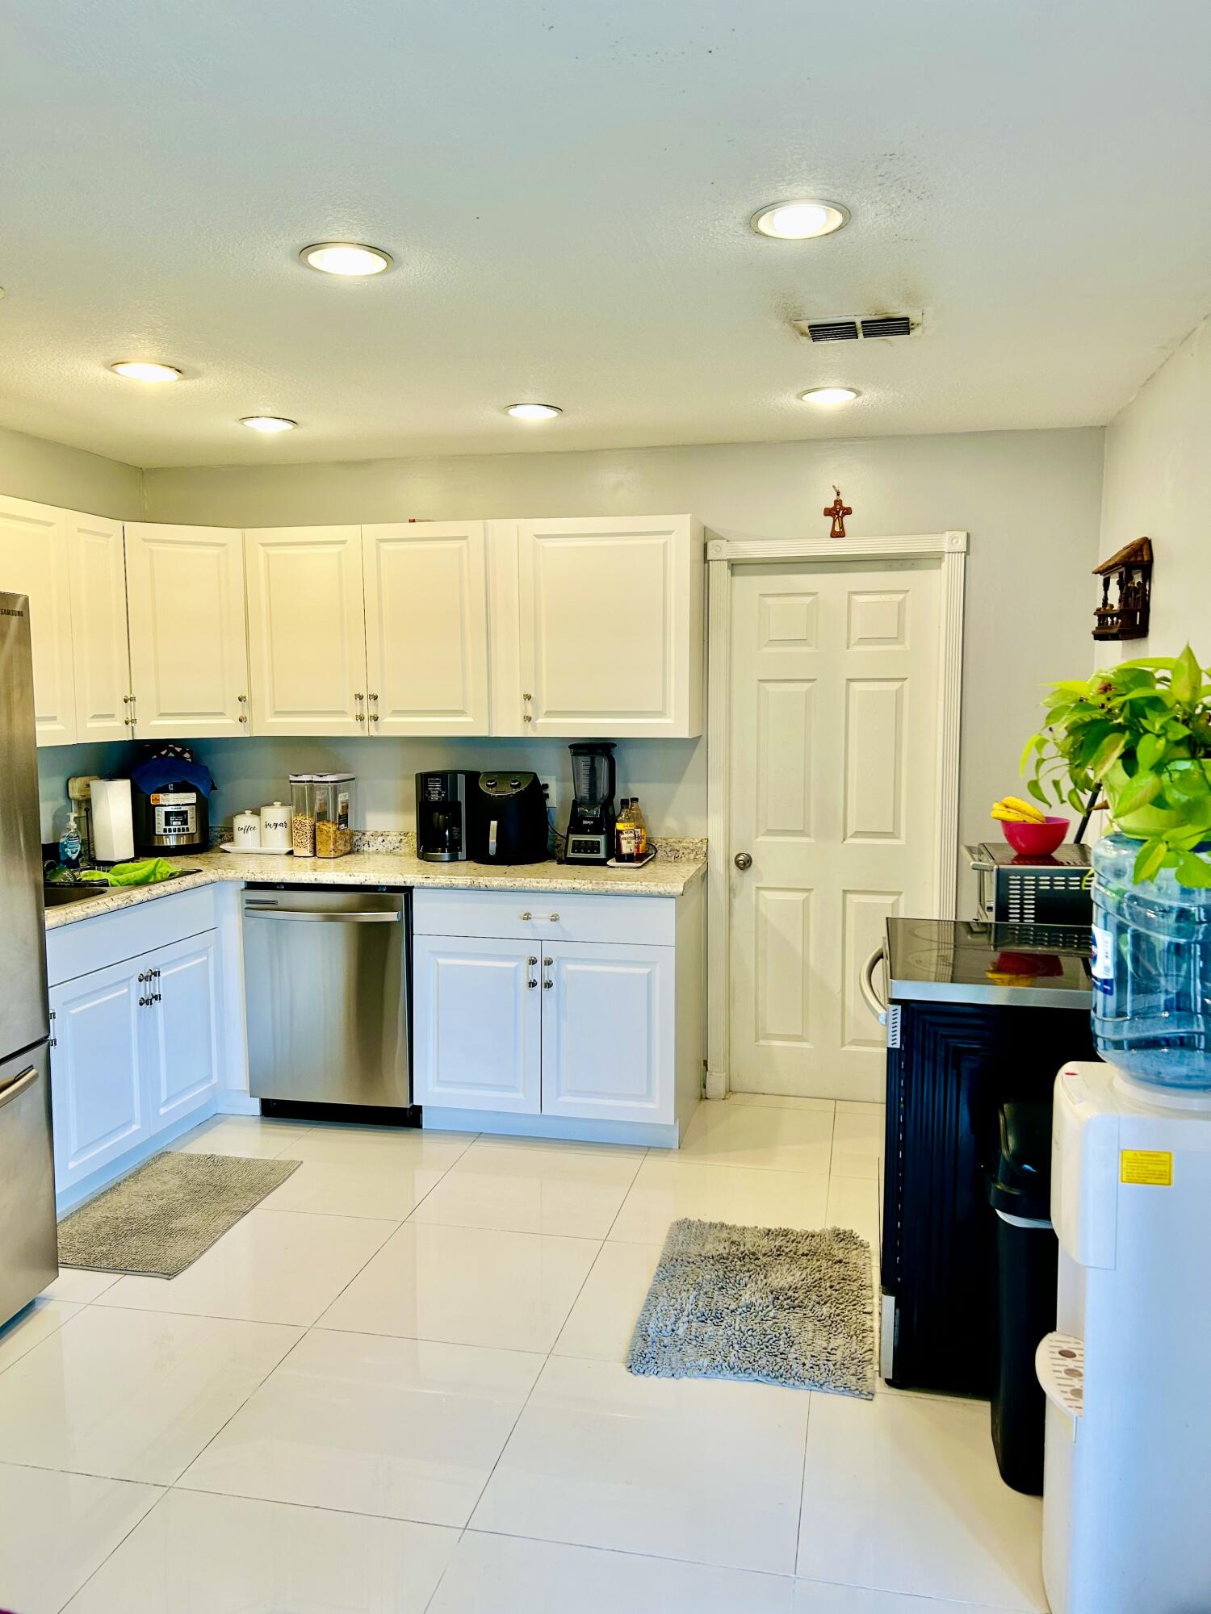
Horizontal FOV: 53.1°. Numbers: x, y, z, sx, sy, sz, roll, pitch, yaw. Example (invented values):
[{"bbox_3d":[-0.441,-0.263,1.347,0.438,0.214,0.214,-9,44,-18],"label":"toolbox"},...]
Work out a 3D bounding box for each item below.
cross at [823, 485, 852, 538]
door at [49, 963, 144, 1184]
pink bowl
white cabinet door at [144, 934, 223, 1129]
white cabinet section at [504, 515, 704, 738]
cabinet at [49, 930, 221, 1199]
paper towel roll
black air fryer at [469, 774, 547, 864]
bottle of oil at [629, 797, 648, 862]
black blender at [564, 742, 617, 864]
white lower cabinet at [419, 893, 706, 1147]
[{"bbox_3d":[0.836,-1.062,4.356,0.101,0.183,0.022,1,5,12],"label":"cross"},{"bbox_3d":[-1.553,0.806,3.760,0.030,0.610,0.469,1,5,12],"label":"door"},{"bbox_3d":[1.286,0.094,3.632,0.201,0.107,0.201,1,5,12],"label":"pink bowl"},{"bbox_3d":[-1.455,0.763,4.214,0.030,0.610,0.469,1,5,12],"label":"white cabinet door"},{"bbox_3d":[0.023,-0.638,4.393,0.618,0.763,0.325,1,6,12],"label":"white cabinet section"},{"bbox_3d":[-1.803,0.798,4.141,0.563,0.754,0.935,1,5,12],"label":"cabinet"},{"bbox_3d":[-1.864,0.059,4.589,0.151,0.291,0.151,-1,5,0],"label":"paper towel roll"},{"bbox_3d":[-0.355,0.047,4.538,0.280,0.325,0.290,1,6,12],"label":"black air fryer"},{"bbox_3d":[0.123,0.086,4.517,0.065,0.233,0.065,1,6,12],"label":"bottle of oil"},{"bbox_3d":[-0.041,-0.014,4.508,0.191,0.439,0.191,1,5,12],"label":"black blender"},{"bbox_3d":[-0.152,0.700,4.422,0.928,0.865,0.590,1,6,12],"label":"white lower cabinet"}]

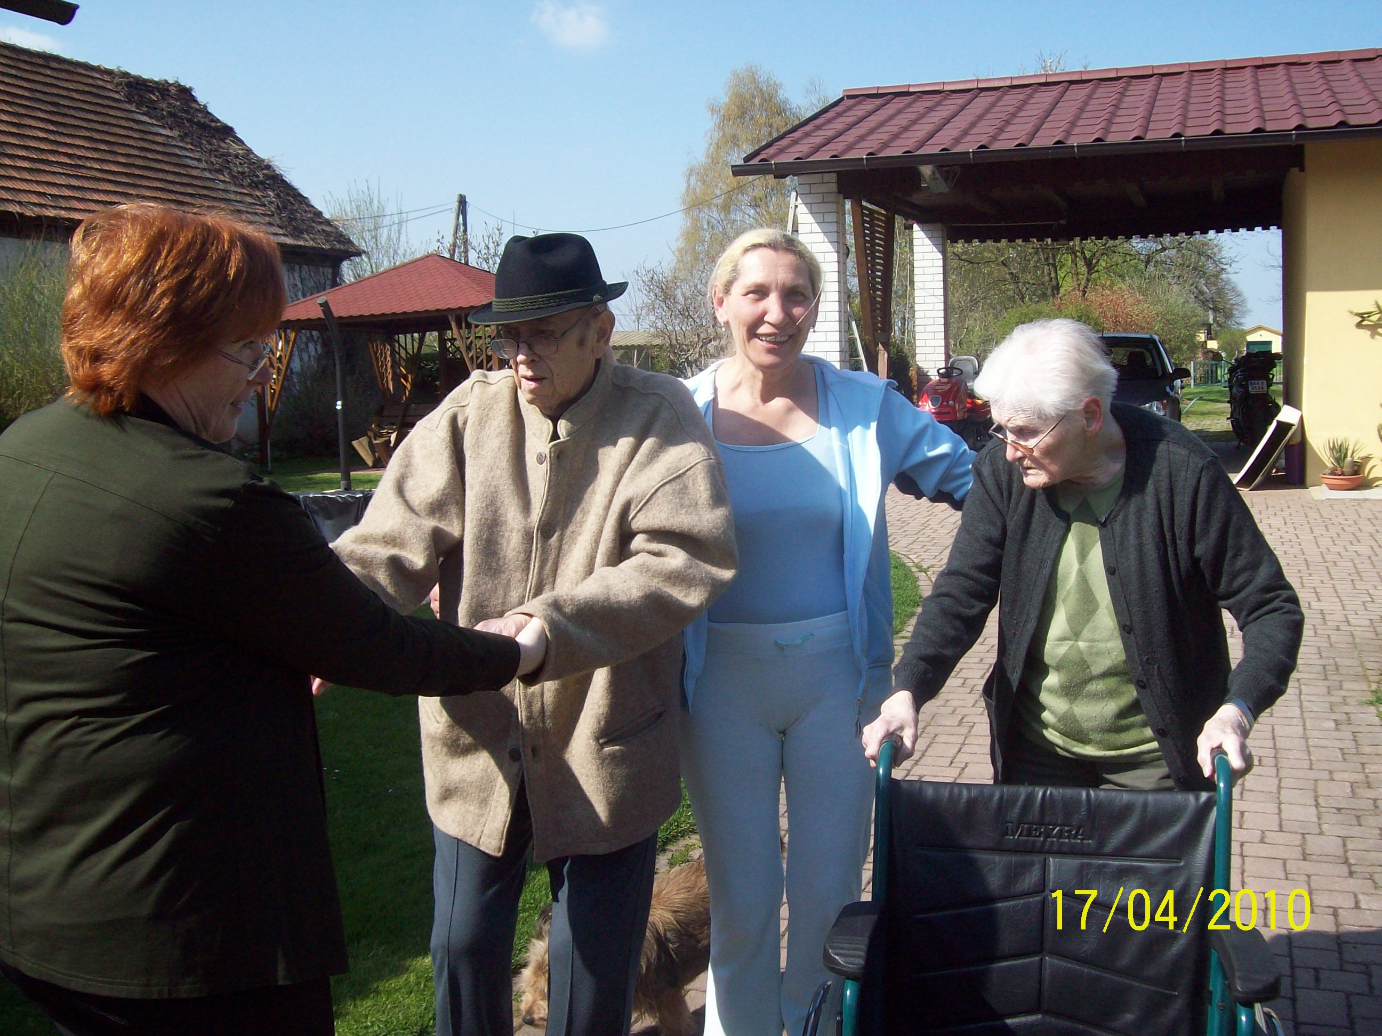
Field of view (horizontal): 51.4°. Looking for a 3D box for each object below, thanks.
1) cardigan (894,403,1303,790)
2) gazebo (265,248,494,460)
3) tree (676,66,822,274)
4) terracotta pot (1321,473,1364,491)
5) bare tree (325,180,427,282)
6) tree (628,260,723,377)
[{"bbox_3d":[0.605,0.151,2.257,0.610,0.680,0.500,0,7,16],"label":"cardigan"},{"bbox_3d":[-3.623,-2.318,20.591,3.974,2.888,3.974,1,7,19],"label":"gazebo"},{"bbox_3d":[2.447,-10.399,51.126,6.600,11.088,6.600,-2,7,0],"label":"tree"},{"bbox_3d":[5.753,-0.327,12.685,0.370,0.140,0.370,-2,7,0],"label":"terracotta pot"},{"bbox_3d":[-9.004,-6.522,41.486,3.500,6.363,3.500,-2,7,0],"label":"bare tree"},{"bbox_3d":[-0.081,-3.890,30.755,2.900,3.241,2.900,-2,7,0],"label":"tree"}]

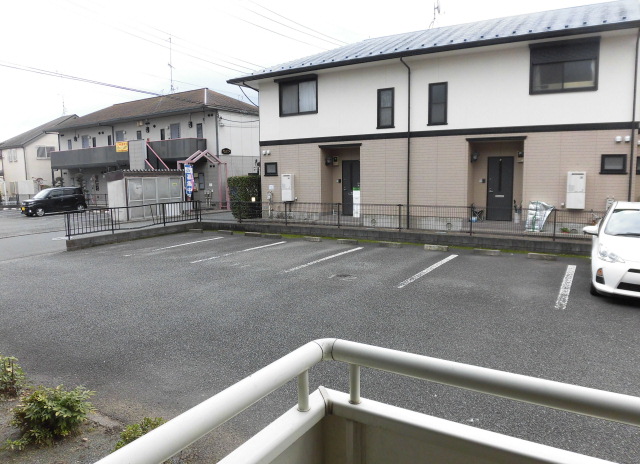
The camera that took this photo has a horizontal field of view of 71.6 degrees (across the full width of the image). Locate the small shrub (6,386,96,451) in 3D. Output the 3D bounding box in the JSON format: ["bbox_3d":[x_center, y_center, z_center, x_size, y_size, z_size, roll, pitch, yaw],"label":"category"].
[{"bbox_3d":[-1.960,1.345,3.260,0.580,0.430,0.550,4,8,30],"label":"small shrub"}]

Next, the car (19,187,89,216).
[{"bbox_3d":[-15.527,-1.845,25.945,1.475,1.630,3.395,3,8,29],"label":"car"}]

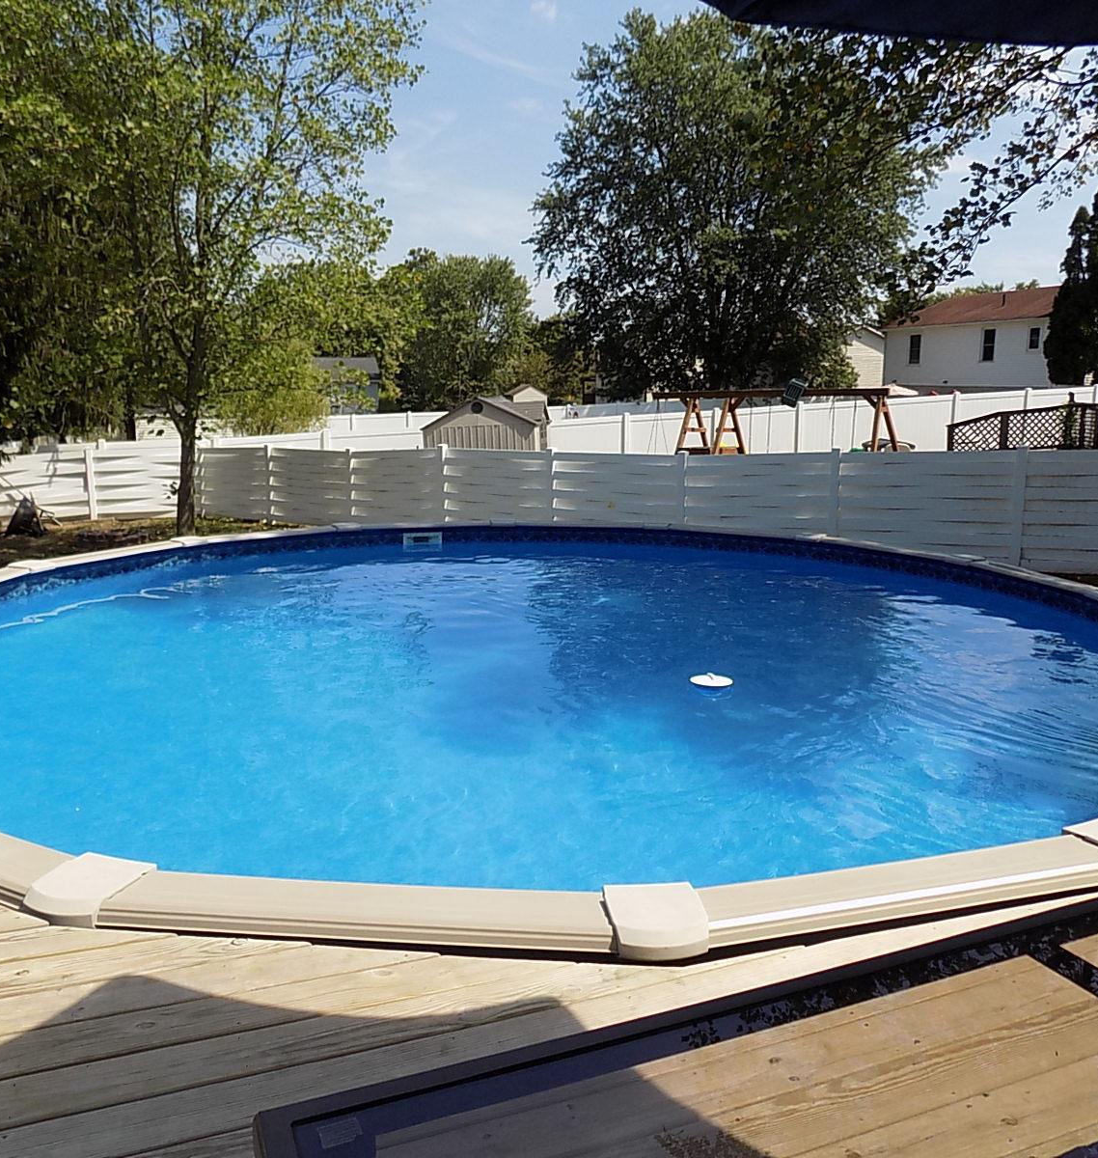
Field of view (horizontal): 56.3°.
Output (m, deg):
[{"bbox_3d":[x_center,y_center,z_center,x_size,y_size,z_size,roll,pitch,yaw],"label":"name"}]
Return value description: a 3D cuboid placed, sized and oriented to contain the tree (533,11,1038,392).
[{"bbox_3d":[6.960,-10.655,32.587,14.000,13.500,13.500,2,11,11],"label":"tree"}]

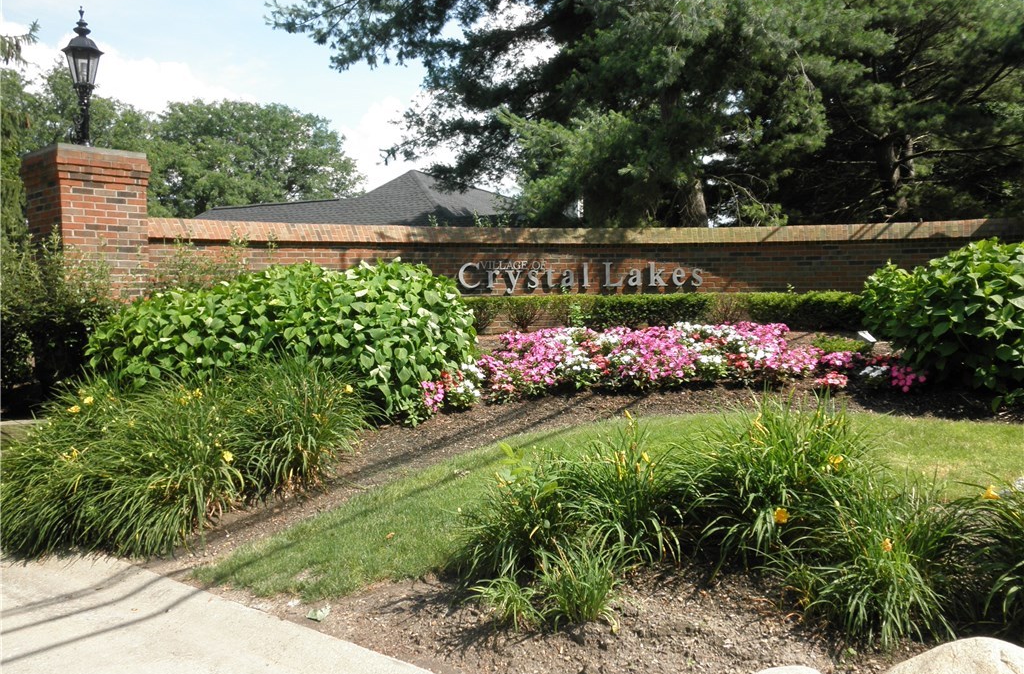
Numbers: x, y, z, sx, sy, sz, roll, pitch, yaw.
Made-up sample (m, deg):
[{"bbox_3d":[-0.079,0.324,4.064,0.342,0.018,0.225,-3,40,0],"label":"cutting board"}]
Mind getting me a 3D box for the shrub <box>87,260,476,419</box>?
[{"bbox_3d":[-1.931,-0.013,6.999,3.080,1.270,1.750,-1,4,-13],"label":"shrub"}]

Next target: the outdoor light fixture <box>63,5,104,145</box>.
[{"bbox_3d":[-4.242,-2.534,8.208,0.420,1.390,0.420,3,5,42],"label":"outdoor light fixture"}]

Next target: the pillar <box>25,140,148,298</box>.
[{"bbox_3d":[-4.227,-0.657,8.322,0.910,2.372,0.890,3,5,42],"label":"pillar"}]

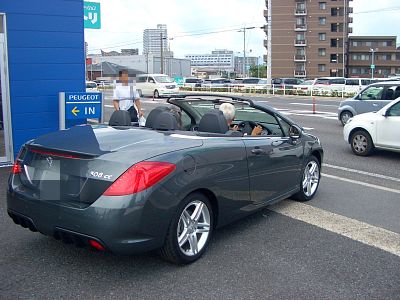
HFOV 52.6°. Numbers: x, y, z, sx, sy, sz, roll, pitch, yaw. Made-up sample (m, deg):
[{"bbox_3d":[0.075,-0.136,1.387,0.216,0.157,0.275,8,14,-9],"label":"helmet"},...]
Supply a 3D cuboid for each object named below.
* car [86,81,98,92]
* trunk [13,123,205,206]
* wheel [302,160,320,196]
[{"bbox_3d":[-11.576,-5.985,39.565,1.700,1.480,4.300,-7,12,-37],"label":"car"},{"bbox_3d":[-0.867,0.116,3.880,1.400,0.500,1.220,7,11,37],"label":"trunk"},{"bbox_3d":[1.494,0.389,5.702,0.200,0.485,0.485,8,12,42],"label":"wheel"}]

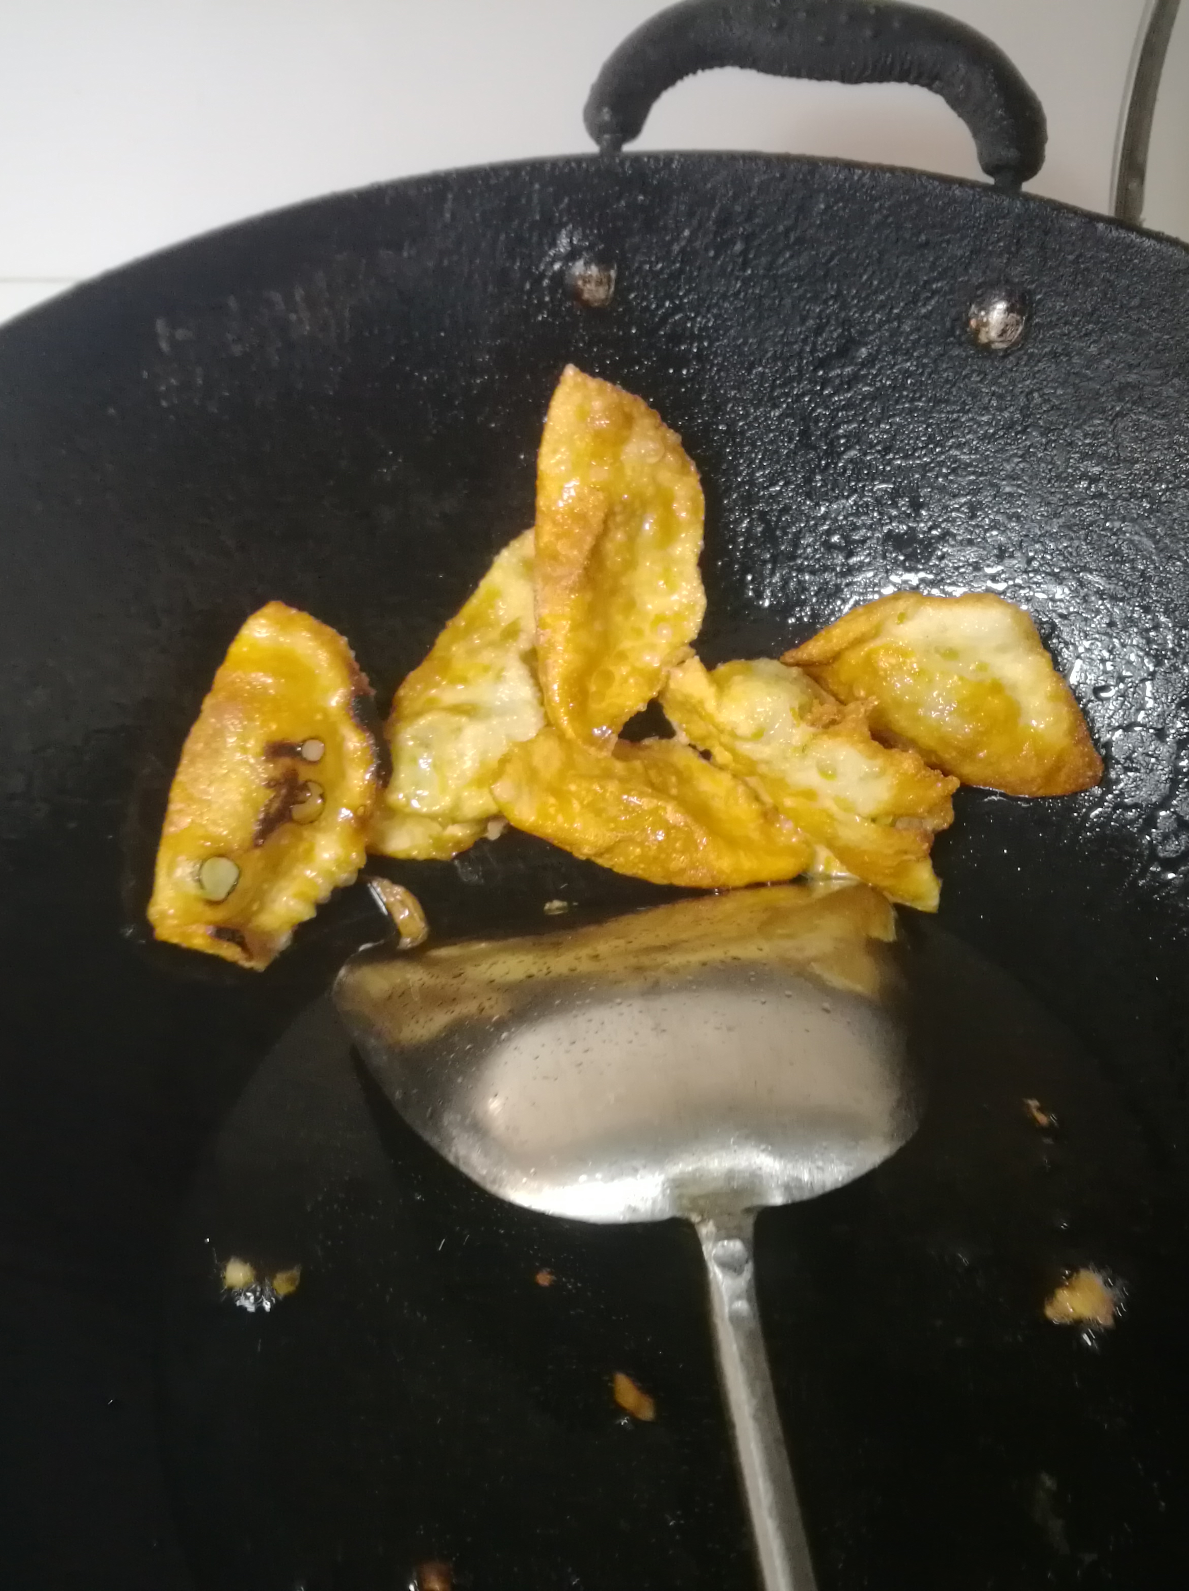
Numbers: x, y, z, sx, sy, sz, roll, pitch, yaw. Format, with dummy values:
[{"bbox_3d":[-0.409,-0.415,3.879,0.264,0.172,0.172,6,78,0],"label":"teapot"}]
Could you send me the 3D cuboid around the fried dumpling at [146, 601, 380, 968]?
[{"bbox_3d":[-0.065,-0.003,0.316,0.038,0.017,0.070,18,73,-15],"label":"fried dumpling"}]

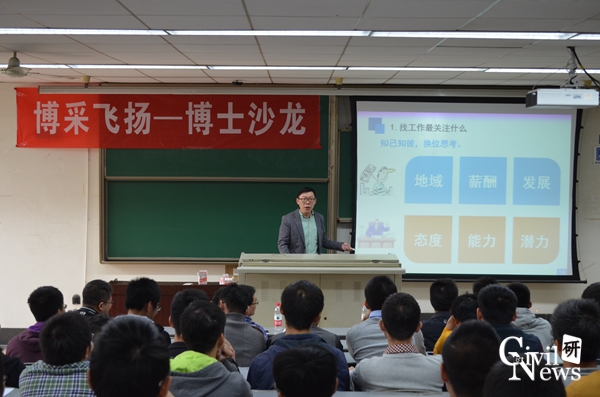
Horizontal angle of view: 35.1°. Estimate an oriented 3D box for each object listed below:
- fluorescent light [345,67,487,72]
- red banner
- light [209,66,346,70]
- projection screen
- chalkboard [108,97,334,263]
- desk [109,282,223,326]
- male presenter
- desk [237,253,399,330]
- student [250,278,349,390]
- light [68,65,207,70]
[{"bbox_3d":[1.022,-1.133,8.309,1.224,0.080,0.300,0,3,0],"label":"fluorescent light"},{"bbox_3d":[-1.429,-0.873,10.338,3.340,0.657,0.030,0,3,0],"label":"red banner"},{"bbox_3d":[-0.197,-1.141,8.303,1.224,0.080,0.300,0,3,0],"label":"light"},{"bbox_3d":[1.820,-0.114,10.315,2.504,2.032,0.080,0,3,0],"label":"projection screen"},{"bbox_3d":[-0.914,-0.218,10.466,2.546,1.861,0.120,0,3,0],"label":"chalkboard"},{"bbox_3d":[-1.210,1.199,9.249,1.188,0.779,0.500,0,3,0],"label":"desk"},{"bbox_3d":[0.128,0.751,8.980,0.680,1.725,0.450,0,3,-12],"label":"male presenter"},{"bbox_3d":[0.178,1.071,8.470,1.425,1.143,0.720,0,3,0],"label":"desk"},{"bbox_3d":[-0.011,0.973,4.430,0.480,1.250,0.720,0,3,0],"label":"student"},{"bbox_3d":[-1.414,-1.149,8.297,1.224,0.080,0.300,0,3,0],"label":"light"}]

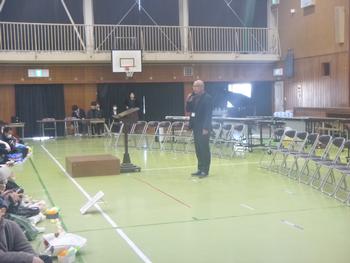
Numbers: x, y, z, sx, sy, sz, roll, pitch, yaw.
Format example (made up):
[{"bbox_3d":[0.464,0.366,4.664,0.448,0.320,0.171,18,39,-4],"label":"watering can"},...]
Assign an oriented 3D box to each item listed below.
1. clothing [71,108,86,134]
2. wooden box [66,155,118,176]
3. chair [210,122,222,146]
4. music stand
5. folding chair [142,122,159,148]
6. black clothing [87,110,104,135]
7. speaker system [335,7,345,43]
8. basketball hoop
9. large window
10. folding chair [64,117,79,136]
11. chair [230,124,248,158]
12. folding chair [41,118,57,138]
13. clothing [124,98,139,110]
[{"bbox_3d":[-3.823,-0.398,21.758,0.600,1.030,0.600,-3,3,-21],"label":"clothing"},{"bbox_3d":[-1.593,0.669,10.622,0.900,0.295,0.920,-2,3,-17],"label":"wooden box"},{"bbox_3d":[0.866,0.183,13.928,0.480,0.770,0.470,-4,4,-35],"label":"chair"},{"bbox_3d":[-0.970,0.157,10.981,0.460,1.290,0.500,-2,3,-17],"label":"music stand"},{"bbox_3d":[-0.731,0.105,16.364,0.440,0.780,0.450,-4,4,-42],"label":"folding chair"},{"bbox_3d":[-3.253,-0.409,22.354,0.550,1.020,0.620,-4,4,-37],"label":"black clothing"},{"bbox_3d":[6.265,-4.030,20.772,0.220,1.400,0.320,-2,3,-17],"label":"speaker system"},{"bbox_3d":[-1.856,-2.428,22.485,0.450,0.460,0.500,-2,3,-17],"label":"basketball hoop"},{"bbox_3d":[2.946,-1.587,24.768,1.300,1.300,0.100,-2,3,-17],"label":"large window"},{"bbox_3d":[-4.133,-0.183,21.777,0.470,0.770,0.480,-2,3,-17],"label":"folding chair"},{"bbox_3d":[1.416,0.218,13.071,0.480,0.770,0.470,-4,4,-34],"label":"chair"},{"bbox_3d":[-4.969,-0.084,21.518,0.450,0.780,0.460,-2,3,-17],"label":"folding chair"},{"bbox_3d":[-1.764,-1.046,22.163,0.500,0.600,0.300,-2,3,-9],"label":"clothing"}]

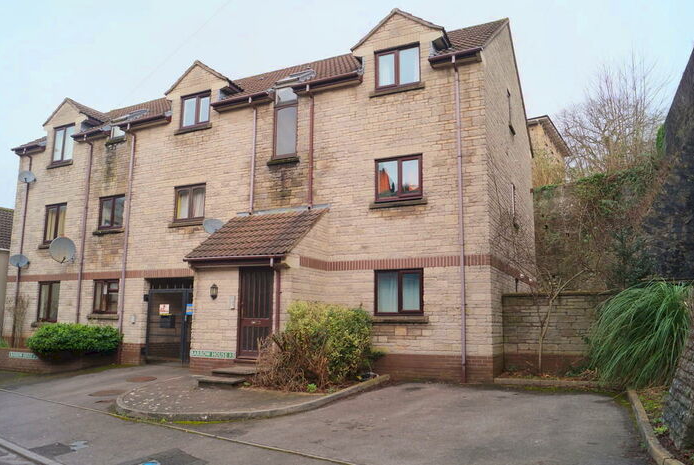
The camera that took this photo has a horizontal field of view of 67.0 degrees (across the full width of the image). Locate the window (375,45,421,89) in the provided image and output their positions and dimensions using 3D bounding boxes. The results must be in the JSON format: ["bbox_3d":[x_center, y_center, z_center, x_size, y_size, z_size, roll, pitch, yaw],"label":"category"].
[{"bbox_3d":[1.233,-3.984,12.682,1.160,1.030,0.120,-4,-10,24],"label":"window"}]

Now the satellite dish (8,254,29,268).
[{"bbox_3d":[-10.551,0.932,16.975,0.360,0.470,0.530,-5,-11,32],"label":"satellite dish"}]

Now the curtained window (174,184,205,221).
[{"bbox_3d":[-4.424,-0.830,14.900,1.184,1.030,0.100,-4,-10,26],"label":"curtained window"}]

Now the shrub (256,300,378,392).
[{"bbox_3d":[-0.481,2.123,10.154,2.000,1.620,1.900,-4,-10,26],"label":"shrub"}]

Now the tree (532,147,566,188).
[{"bbox_3d":[9.199,-2.929,24.000,1.800,2.200,1.700,-2,-9,11],"label":"tree"}]

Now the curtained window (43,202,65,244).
[{"bbox_3d":[-9.621,-0.280,17.383,1.149,1.280,0.100,-4,-10,26],"label":"curtained window"}]

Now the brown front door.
[{"bbox_3d":[-2.053,1.780,11.770,0.950,2.084,0.100,-4,-9,28],"label":"brown front door"}]

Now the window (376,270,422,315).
[{"bbox_3d":[1.187,1.362,11.854,1.170,1.060,0.120,-4,-10,24],"label":"window"}]

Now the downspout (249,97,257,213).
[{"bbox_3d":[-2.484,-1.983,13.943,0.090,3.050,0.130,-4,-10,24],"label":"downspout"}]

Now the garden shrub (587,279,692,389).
[{"bbox_3d":[5.252,1.917,9.493,1.580,1.910,1.400,-4,-9,26],"label":"garden shrub"}]

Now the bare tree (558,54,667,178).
[{"bbox_3d":[12.610,-5.244,25.000,5.000,6.300,4.700,-4,-10,26],"label":"bare tree"}]

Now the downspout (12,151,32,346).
[{"bbox_3d":[-11.394,0.508,18.154,0.090,7.051,0.270,-4,-9,26],"label":"downspout"}]

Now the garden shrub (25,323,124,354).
[{"bbox_3d":[-7.684,2.959,14.751,1.450,0.870,1.950,-4,-9,26],"label":"garden shrub"}]

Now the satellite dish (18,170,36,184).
[{"bbox_3d":[-10.800,-1.855,17.687,0.520,0.420,0.400,6,-11,-29],"label":"satellite dish"}]

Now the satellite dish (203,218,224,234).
[{"bbox_3d":[-3.572,-0.154,14.139,0.580,0.460,0.350,5,-10,-28],"label":"satellite dish"}]

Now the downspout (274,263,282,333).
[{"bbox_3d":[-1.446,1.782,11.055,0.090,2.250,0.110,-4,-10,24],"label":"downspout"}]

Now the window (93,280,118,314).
[{"bbox_3d":[-7.232,1.939,15.831,1.151,1.027,0.100,-4,-10,26],"label":"window"}]

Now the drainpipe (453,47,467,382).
[{"bbox_3d":[2.413,-0.401,11.336,0.090,7.127,0.270,-4,-9,26],"label":"drainpipe"}]

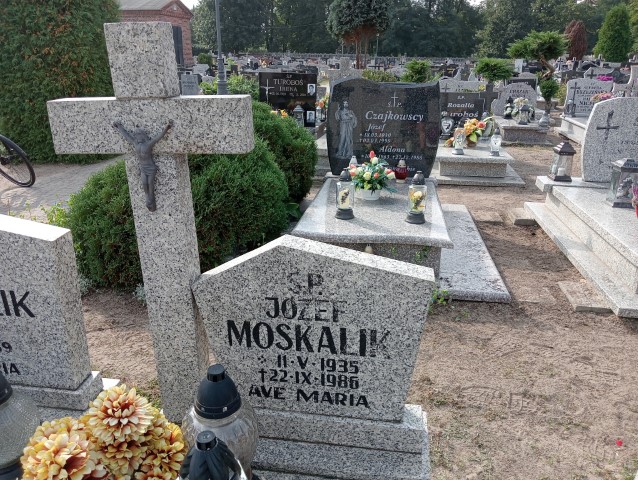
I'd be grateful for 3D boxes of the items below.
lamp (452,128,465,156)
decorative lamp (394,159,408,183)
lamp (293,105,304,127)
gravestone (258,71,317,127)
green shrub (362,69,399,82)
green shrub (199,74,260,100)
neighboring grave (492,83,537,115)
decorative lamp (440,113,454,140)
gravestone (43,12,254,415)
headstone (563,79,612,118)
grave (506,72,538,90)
[{"bbox_3d":[1.772,-1.242,6.513,0.130,0.320,0.130,2,20,8],"label":"lamp"},{"bbox_3d":[0.746,-0.616,4.637,0.115,0.210,0.115,3,19,8],"label":"decorative lamp"},{"bbox_3d":[-0.318,-1.908,8.020,0.185,0.360,0.185,2,20,8],"label":"lamp"},{"bbox_3d":[-0.447,-2.102,7.743,0.879,0.792,0.100,3,19,8],"label":"gravestone"},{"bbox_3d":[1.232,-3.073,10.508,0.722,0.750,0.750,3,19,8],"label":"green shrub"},{"bbox_3d":[-1.663,-2.428,9.410,1.152,1.117,0.950,3,20,9],"label":"green shrub"},{"bbox_3d":[3.865,-2.775,10.240,0.858,0.628,0.130,3,19,8],"label":"neighboring grave"},{"bbox_3d":[1.929,-1.706,7.762,0.190,0.380,0.140,3,19,8],"label":"decorative lamp"},{"bbox_3d":[-0.528,0.020,1.812,0.644,1.442,0.105,1,20,8],"label":"gravestone"},{"bbox_3d":[5.235,-2.770,10.059,0.886,0.721,0.120,3,20,9],"label":"headstone"},{"bbox_3d":[6.034,-4.627,15.364,0.905,0.651,0.150,3,20,9],"label":"grave"}]

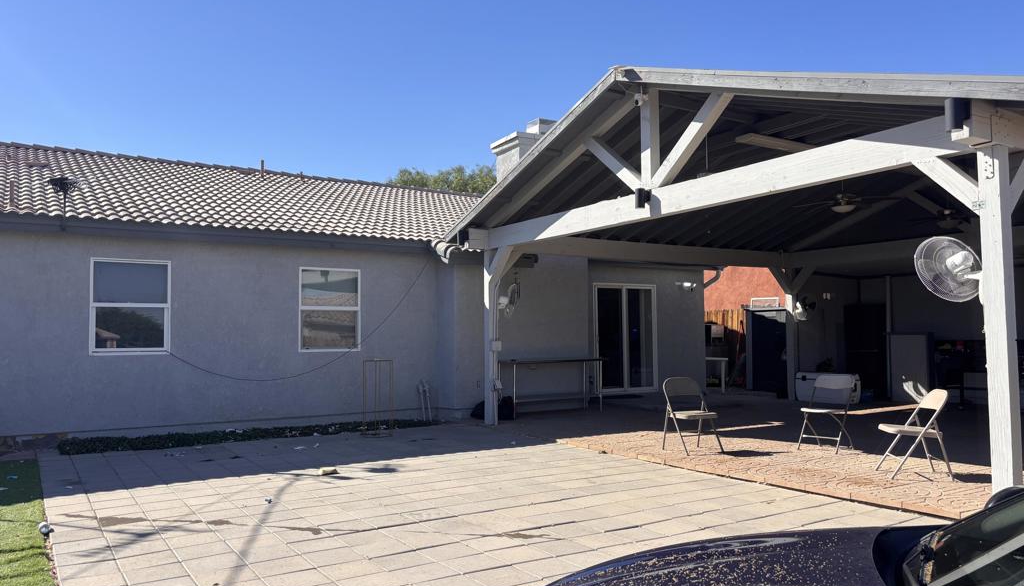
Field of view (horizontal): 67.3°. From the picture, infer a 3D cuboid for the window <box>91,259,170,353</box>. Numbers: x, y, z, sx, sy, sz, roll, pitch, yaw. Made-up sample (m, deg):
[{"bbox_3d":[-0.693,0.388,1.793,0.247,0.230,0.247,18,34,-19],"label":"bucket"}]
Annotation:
[{"bbox_3d":[-4.811,0.182,9.718,0.925,1.210,0.100,2,-4,-35],"label":"window"}]

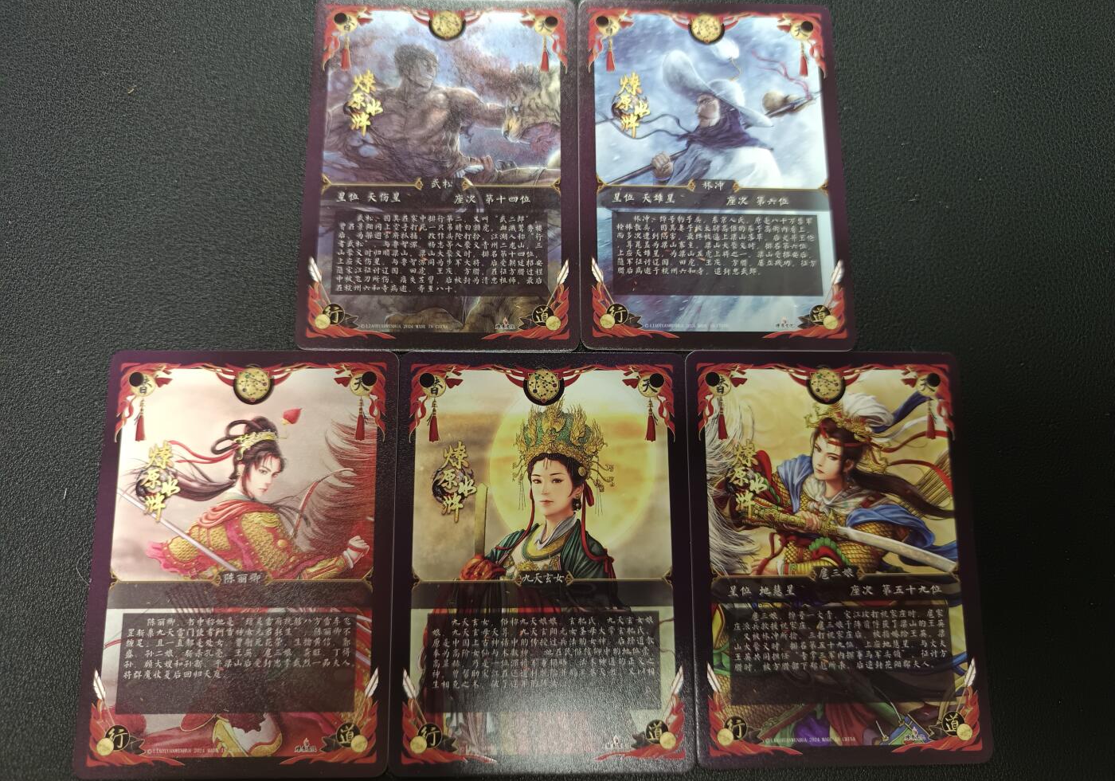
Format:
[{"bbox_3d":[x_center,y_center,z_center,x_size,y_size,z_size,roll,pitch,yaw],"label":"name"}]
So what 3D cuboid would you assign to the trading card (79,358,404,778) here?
[{"bbox_3d":[-0.066,0.035,0.163,0.063,0.001,0.088,0,80,-2],"label":"trading card"}]

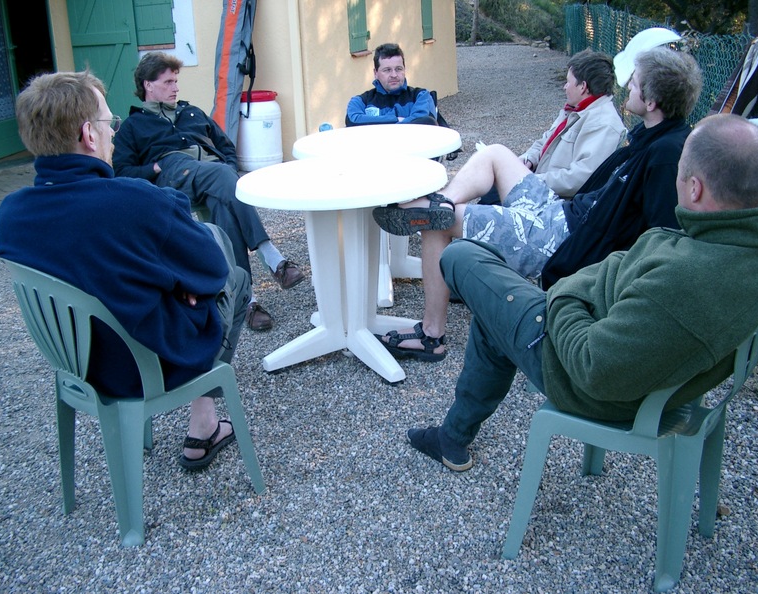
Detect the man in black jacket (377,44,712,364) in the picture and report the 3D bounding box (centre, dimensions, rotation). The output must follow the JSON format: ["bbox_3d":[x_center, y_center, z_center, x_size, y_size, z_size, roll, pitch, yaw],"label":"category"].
[{"bbox_3d":[0.611,-0.360,3.231,1.270,1.140,0.820,11,24,34],"label":"man in black jacket"}]

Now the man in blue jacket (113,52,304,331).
[{"bbox_3d":[-0.795,-0.507,3.872,0.570,1.130,1.020,-16,23,-31],"label":"man in blue jacket"}]

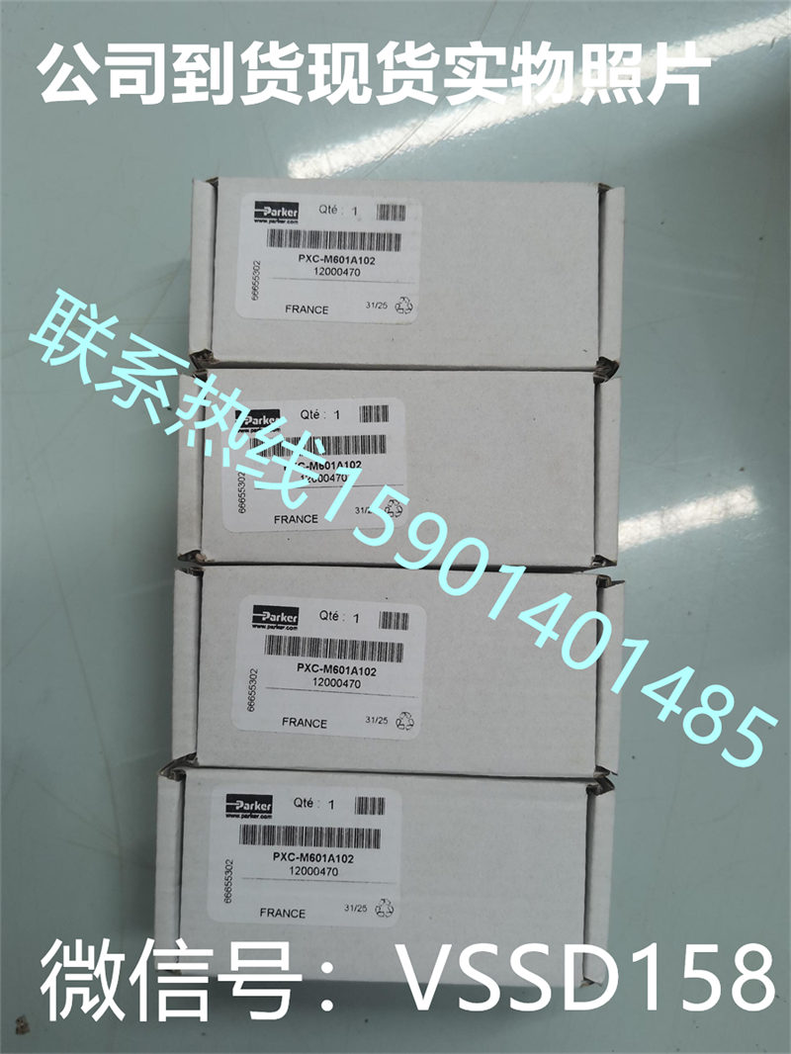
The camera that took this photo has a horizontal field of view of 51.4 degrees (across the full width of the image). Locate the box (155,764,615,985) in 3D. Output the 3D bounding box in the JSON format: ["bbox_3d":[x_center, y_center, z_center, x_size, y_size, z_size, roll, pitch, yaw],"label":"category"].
[{"bbox_3d":[-0.004,0.129,0.322,0.166,0.046,0.073,2,86,0],"label":"box"}]

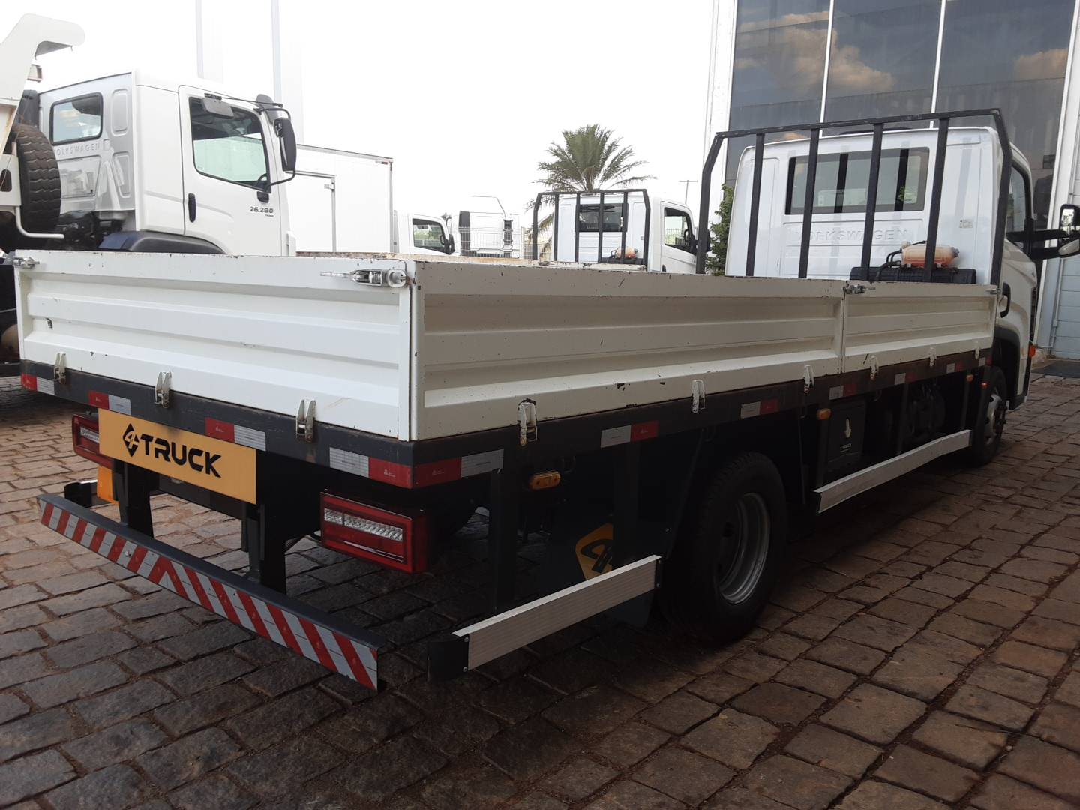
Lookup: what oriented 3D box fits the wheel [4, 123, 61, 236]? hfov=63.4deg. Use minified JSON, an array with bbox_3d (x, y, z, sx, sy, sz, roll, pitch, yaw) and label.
[{"bbox_3d":[-4.392,-1.824,7.348,1.045,1.045,0.290,8,11,37],"label":"wheel"}]

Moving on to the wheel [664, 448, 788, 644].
[{"bbox_3d":[0.746,0.572,3.671,0.250,0.785,0.790,9,11,39],"label":"wheel"}]

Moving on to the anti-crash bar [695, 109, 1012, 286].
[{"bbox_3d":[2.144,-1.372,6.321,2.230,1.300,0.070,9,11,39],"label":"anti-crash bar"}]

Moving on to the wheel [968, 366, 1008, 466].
[{"bbox_3d":[3.522,0.060,7.026,0.240,0.785,0.790,9,11,39],"label":"wheel"}]

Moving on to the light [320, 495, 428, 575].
[{"bbox_3d":[-0.433,0.327,2.284,0.367,0.146,0.070,9,11,39],"label":"light"}]

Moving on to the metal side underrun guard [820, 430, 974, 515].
[{"bbox_3d":[2.041,0.324,4.863,0.045,0.108,2.500,9,11,39],"label":"metal side underrun guard"}]

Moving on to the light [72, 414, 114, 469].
[{"bbox_3d":[-1.641,0.136,3.288,0.367,0.148,0.070,9,11,39],"label":"light"}]

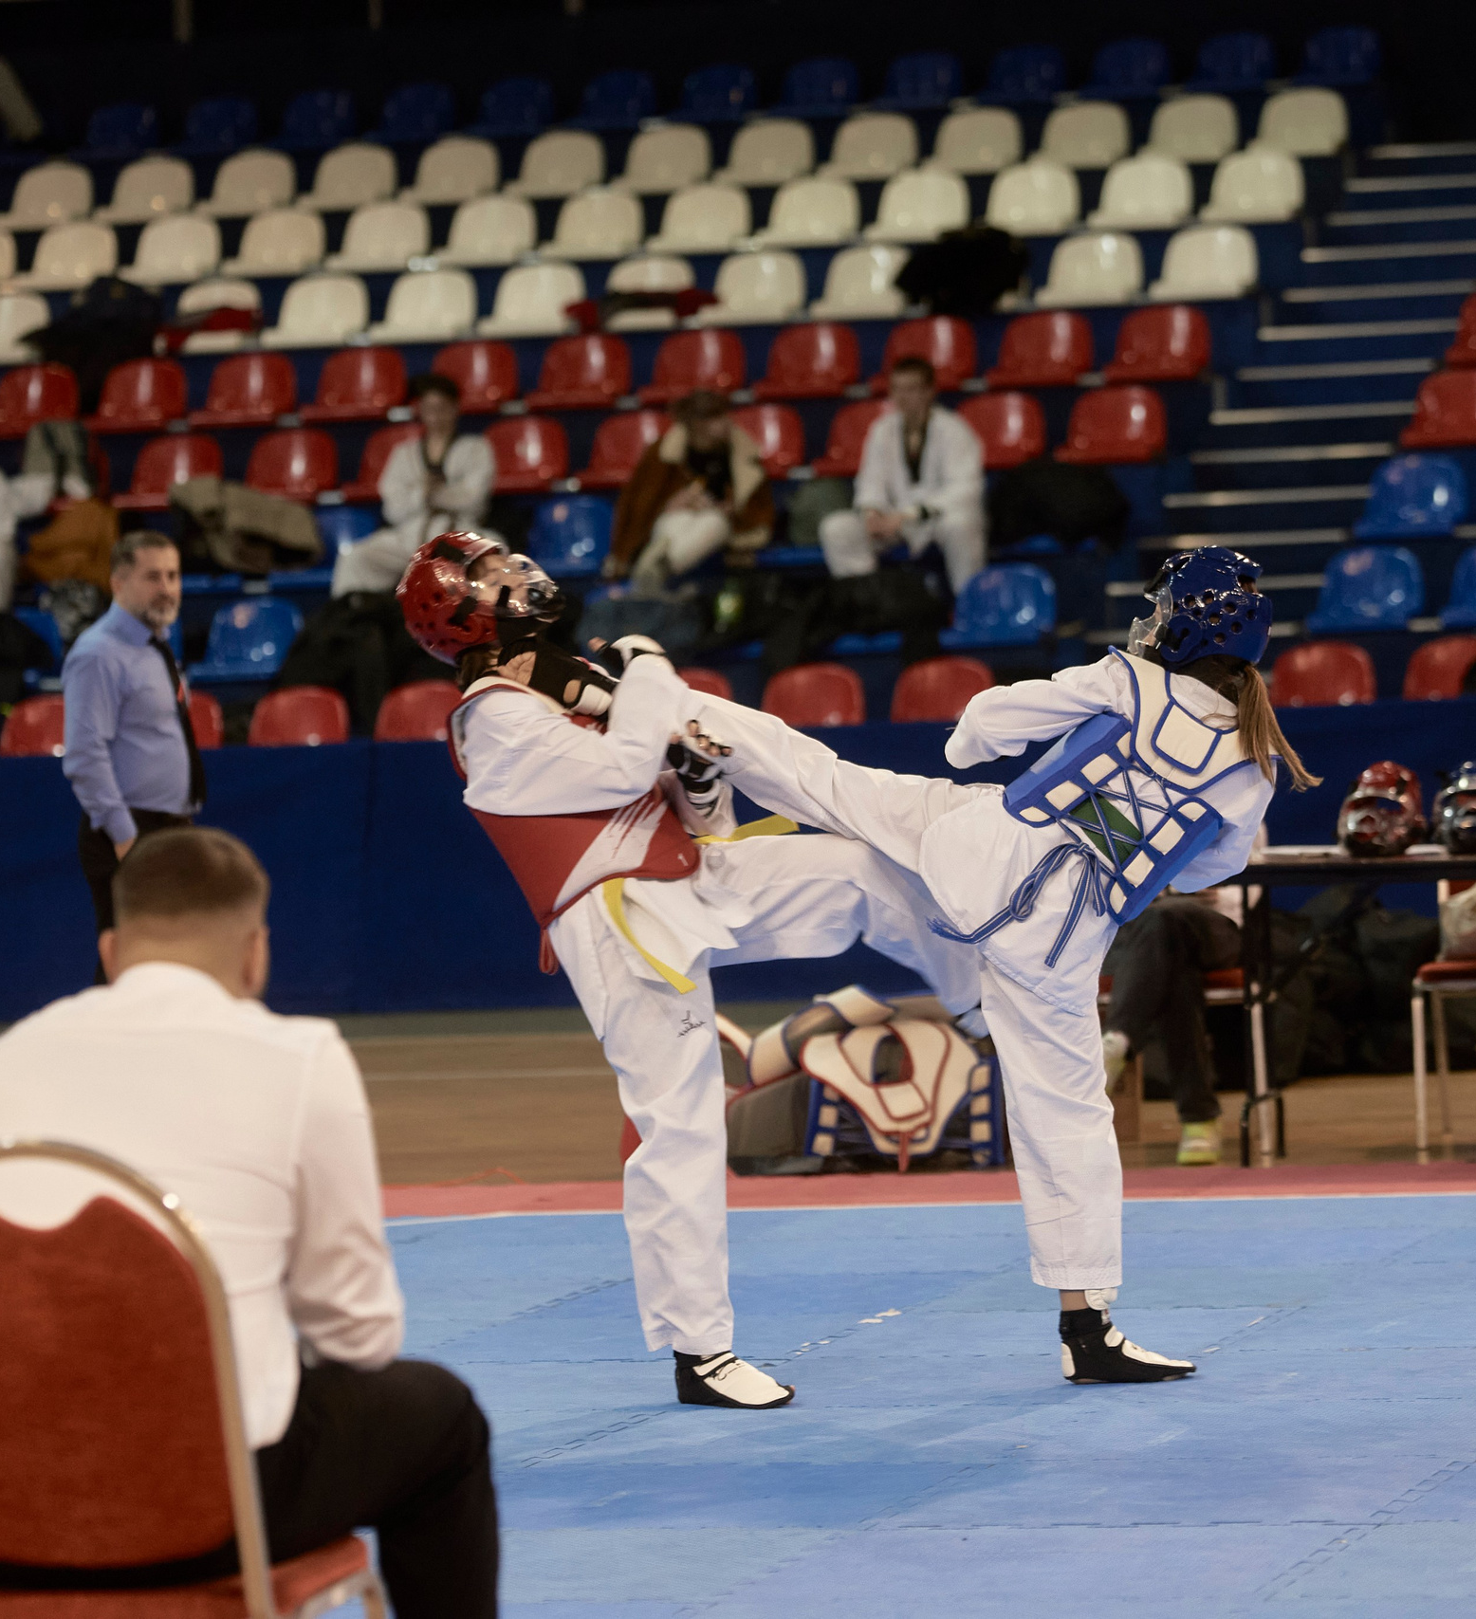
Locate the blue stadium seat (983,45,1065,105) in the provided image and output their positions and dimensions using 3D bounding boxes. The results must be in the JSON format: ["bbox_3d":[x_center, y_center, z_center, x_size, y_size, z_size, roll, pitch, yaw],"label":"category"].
[{"bbox_3d":[1.319,-3.408,37.668,0.410,0.330,0.400,-2,2,16],"label":"blue stadium seat"}]

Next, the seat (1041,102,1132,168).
[{"bbox_3d":[1.474,-2.916,35.016,0.400,0.300,0.360,-2,2,18],"label":"seat"}]

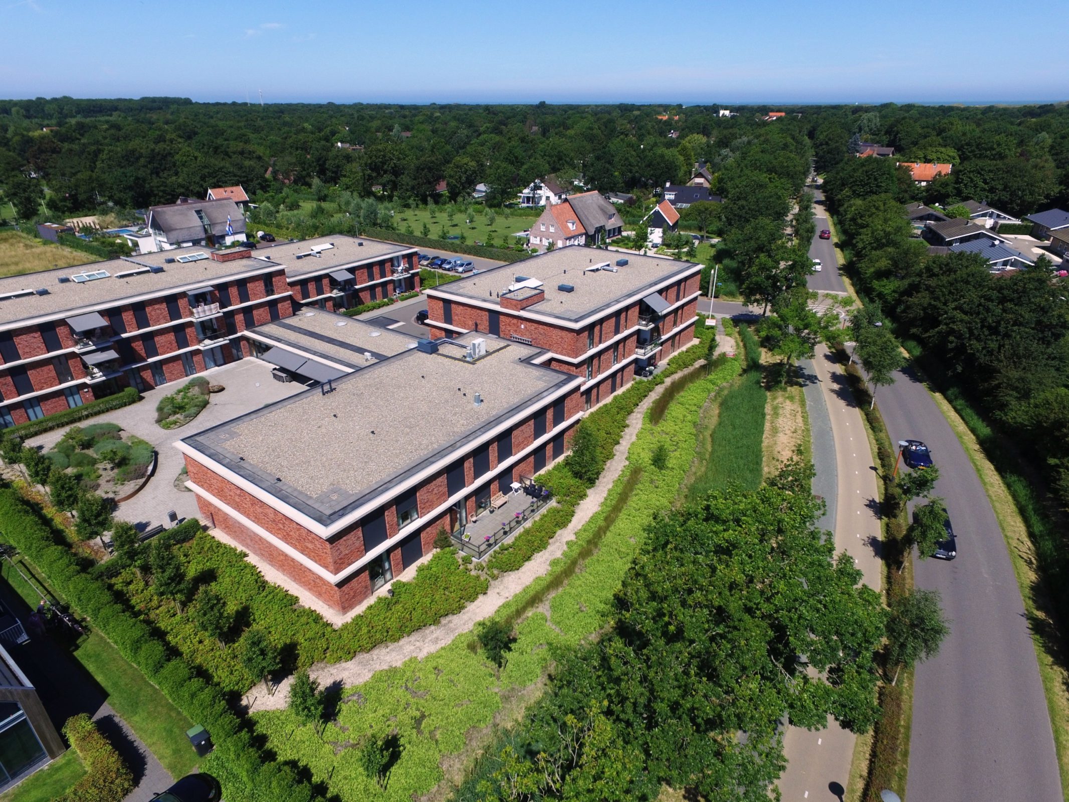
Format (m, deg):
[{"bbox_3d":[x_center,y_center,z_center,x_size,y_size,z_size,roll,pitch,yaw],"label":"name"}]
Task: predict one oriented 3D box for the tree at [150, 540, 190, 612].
[{"bbox_3d":[-20.600,10.188,35.343,2.100,5.500,2.100,0,26,0],"label":"tree"}]

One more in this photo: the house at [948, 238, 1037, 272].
[{"bbox_3d":[79.771,-24.802,108.549,8.750,4.650,16.340,9,27,17],"label":"house"}]

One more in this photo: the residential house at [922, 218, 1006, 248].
[{"bbox_3d":[89.819,-34.383,128.010,11.130,4.370,16.850,9,27,17],"label":"residential house"}]

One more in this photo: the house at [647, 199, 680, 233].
[{"bbox_3d":[27.728,-39.538,135.355,6.560,7.200,11.220,10,28,19],"label":"house"}]

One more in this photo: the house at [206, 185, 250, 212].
[{"bbox_3d":[-78.082,-51.153,157.425,6.100,6.500,8.200,20,32,35],"label":"house"}]

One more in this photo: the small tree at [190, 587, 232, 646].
[{"bbox_3d":[-17.164,11.838,33.220,1.870,4.340,1.870,0,26,0],"label":"small tree"}]

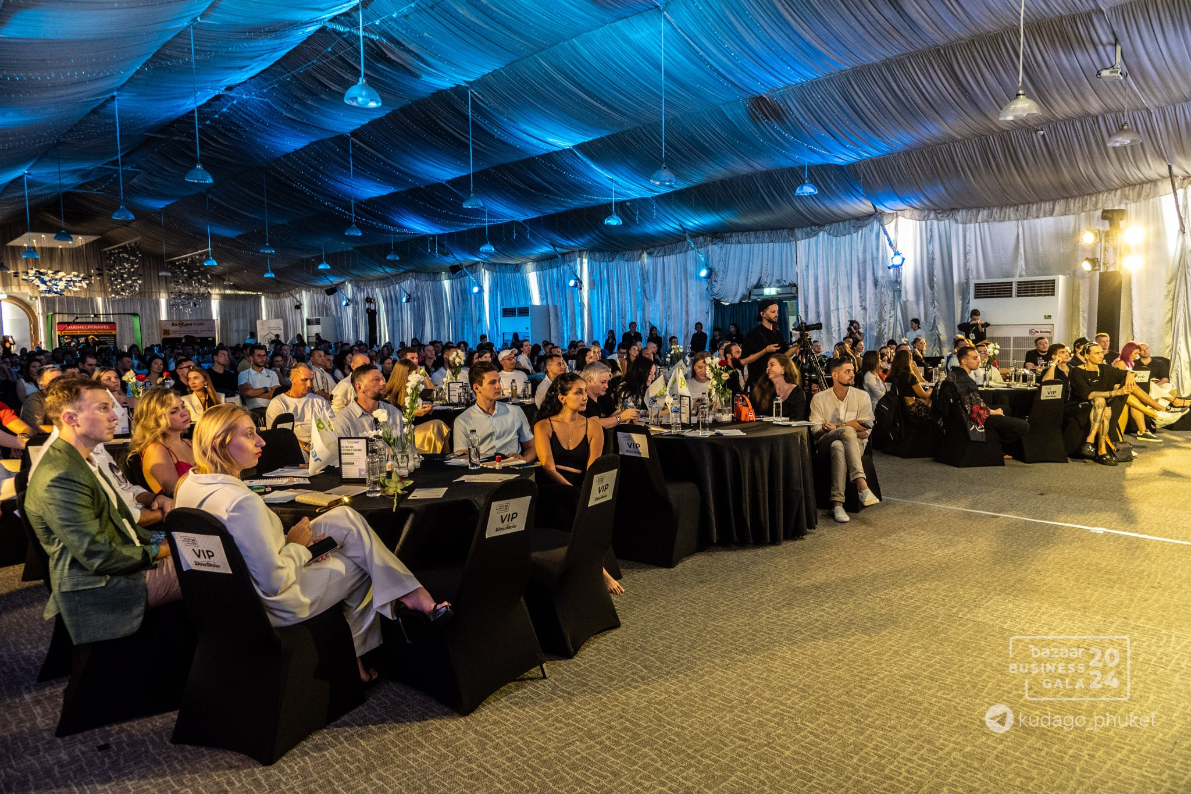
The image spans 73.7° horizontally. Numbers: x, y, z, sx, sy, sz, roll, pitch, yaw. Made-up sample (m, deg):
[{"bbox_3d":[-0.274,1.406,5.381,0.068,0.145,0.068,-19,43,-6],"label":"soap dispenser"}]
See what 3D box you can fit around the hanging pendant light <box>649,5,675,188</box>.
[{"bbox_3d":[1.007,-4.425,11.706,0.370,2.615,0.370,-1,4,0],"label":"hanging pendant light"}]

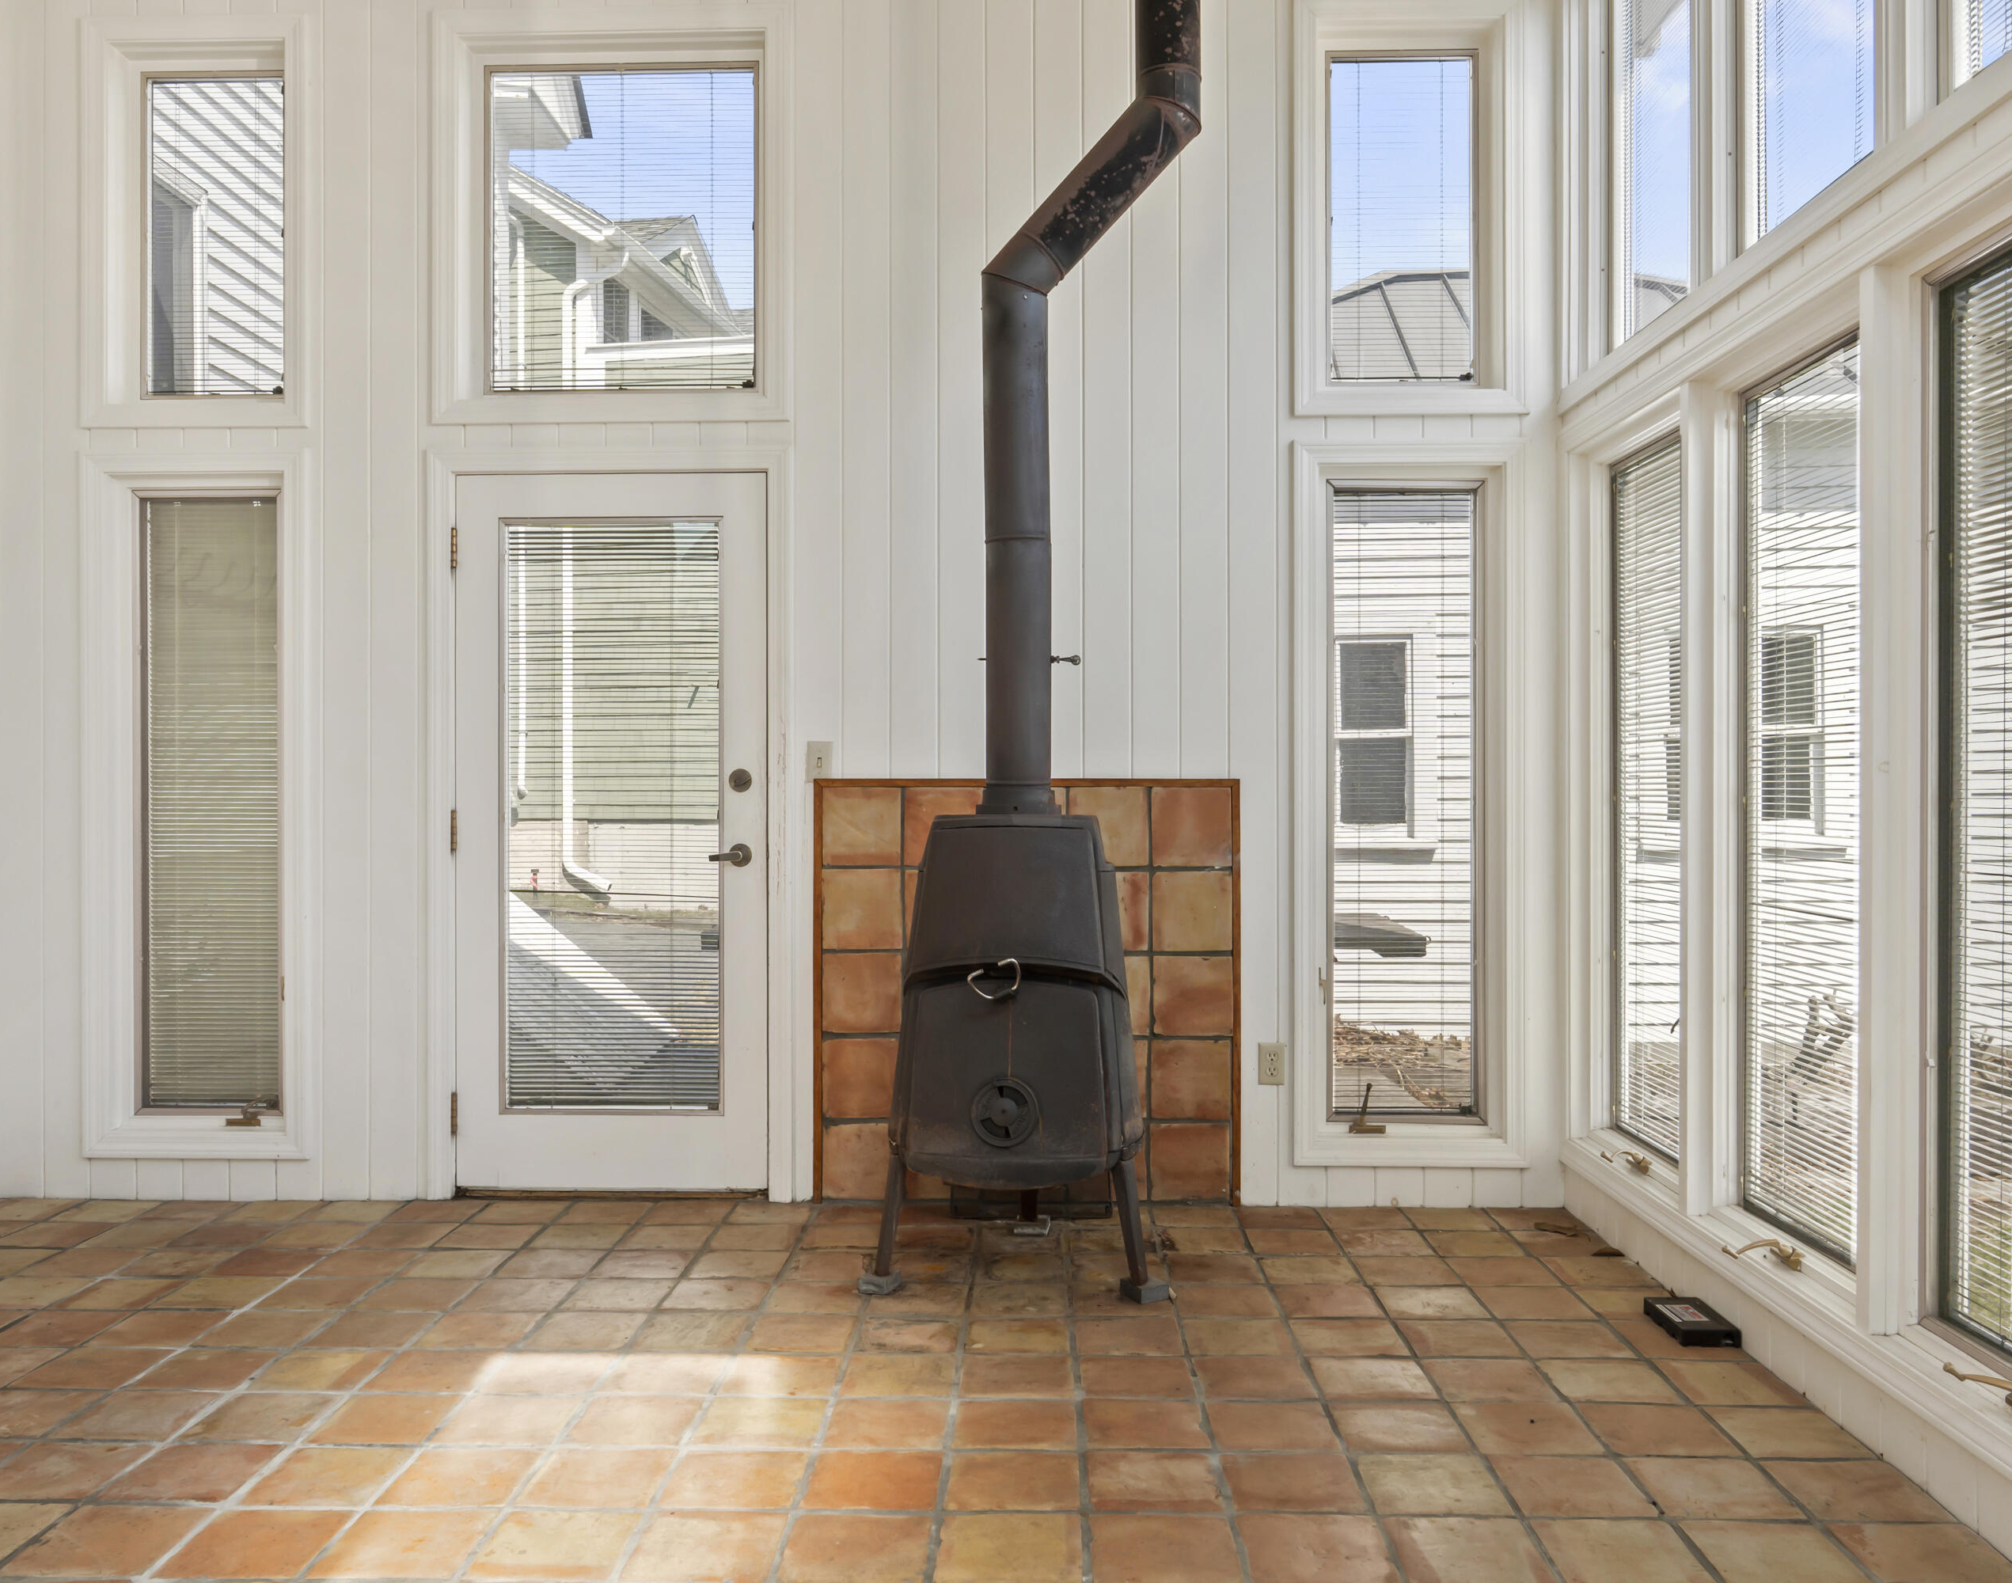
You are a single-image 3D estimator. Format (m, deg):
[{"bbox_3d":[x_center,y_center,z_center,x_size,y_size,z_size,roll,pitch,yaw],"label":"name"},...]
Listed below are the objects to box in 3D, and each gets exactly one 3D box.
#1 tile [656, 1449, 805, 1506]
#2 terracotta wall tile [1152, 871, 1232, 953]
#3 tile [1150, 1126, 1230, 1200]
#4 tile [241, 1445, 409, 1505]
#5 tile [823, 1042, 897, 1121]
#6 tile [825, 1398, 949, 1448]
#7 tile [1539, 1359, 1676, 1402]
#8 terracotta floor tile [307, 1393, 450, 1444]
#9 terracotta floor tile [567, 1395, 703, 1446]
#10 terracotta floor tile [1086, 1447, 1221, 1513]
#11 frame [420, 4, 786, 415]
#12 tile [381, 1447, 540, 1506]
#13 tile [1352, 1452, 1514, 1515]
[{"bbox_3d":[-0.450,1.160,2.652,0.216,0.020,0.221,0,0,1],"label":"tile"},{"bbox_3d":[0.506,0.326,4.284,0.216,0.213,0.013,0,0,2],"label":"terracotta wall tile"},{"bbox_3d":[0.515,1.040,4.442,0.223,0.207,0.016,0,0,2],"label":"tile"},{"bbox_3d":[-1.153,1.172,2.694,0.218,0.013,0.223,0,0,1],"label":"tile"},{"bbox_3d":[-0.401,0.806,4.430,0.222,0.217,0.020,0,0,1],"label":"tile"},{"bbox_3d":[-0.215,1.170,2.914,0.218,0.013,0.219,0,0,1],"label":"tile"},{"bbox_3d":[1.190,1.168,3.118,0.217,0.013,0.223,0,0,1],"label":"tile"},{"bbox_3d":[-1.147,1.163,2.919,0.206,0.016,0.225,0,0,2],"label":"terracotta floor tile"},{"bbox_3d":[-0.673,1.160,2.896,0.216,0.020,0.221,0,0,1],"label":"terracotta floor tile"},{"bbox_3d":[0.239,1.128,2.572,0.211,0.015,0.208,0,0,1],"label":"terracotta floor tile"},{"bbox_3d":[-1.083,-1.568,4.370,0.992,1.134,0.100,0,0,2],"label":"frame"},{"bbox_3d":[-0.911,1.160,2.662,0.216,0.020,0.221,0,0,1],"label":"tile"},{"bbox_3d":[0.709,1.161,2.641,0.212,0.016,0.225,0,0,2],"label":"tile"}]

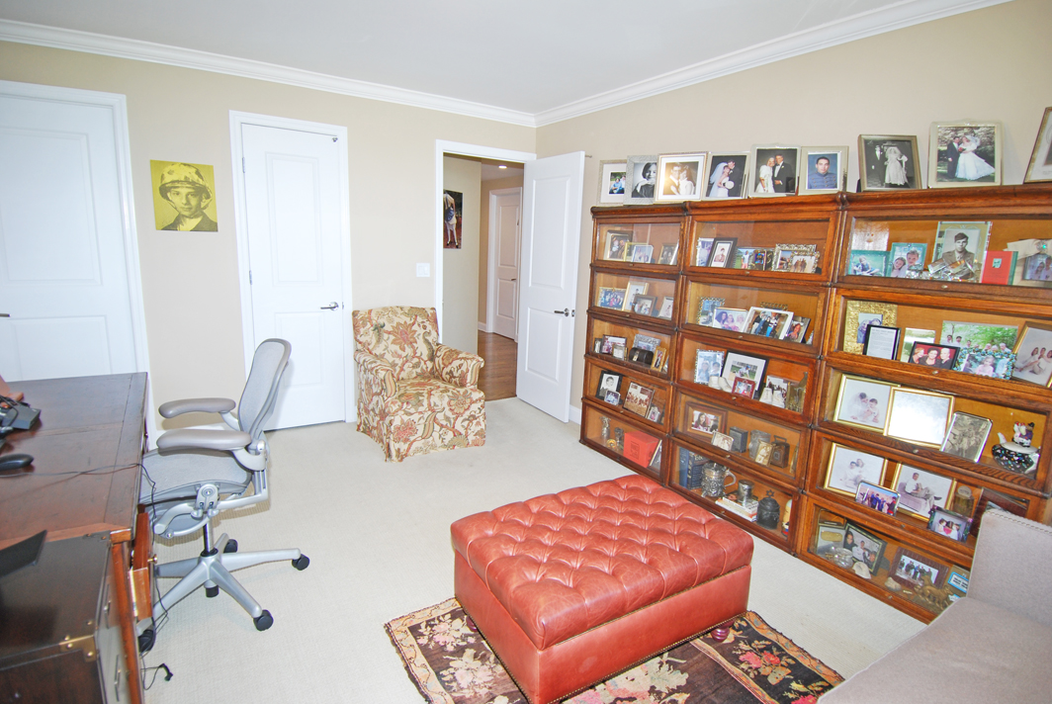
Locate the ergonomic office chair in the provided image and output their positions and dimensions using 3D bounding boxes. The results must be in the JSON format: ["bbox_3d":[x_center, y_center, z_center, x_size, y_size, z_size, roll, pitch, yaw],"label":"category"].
[{"bbox_3d":[-1.148,0.451,1.925,0.655,1.007,0.665,-5,14,-33],"label":"ergonomic office chair"}]

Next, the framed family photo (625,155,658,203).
[{"bbox_3d":[0.732,-1.038,3.210,0.247,0.314,0.030,5,-1,14],"label":"framed family photo"}]

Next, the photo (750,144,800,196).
[{"bbox_3d":[1.168,-0.842,2.481,0.211,0.253,0.030,6,0,17],"label":"photo"}]

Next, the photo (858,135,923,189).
[{"bbox_3d":[1.454,-0.743,2.110,0.224,0.257,0.035,4,-10,8],"label":"photo"}]

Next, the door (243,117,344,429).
[{"bbox_3d":[-1.610,-0.475,3.704,0.605,2.060,0.045,-5,14,-33],"label":"door"}]

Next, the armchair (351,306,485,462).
[{"bbox_3d":[-0.779,0.163,3.718,0.695,0.896,0.806,-5,14,-33],"label":"armchair"}]

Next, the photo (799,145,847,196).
[{"bbox_3d":[1.298,-0.783,2.304,0.192,0.223,0.030,5,-1,16],"label":"photo"}]

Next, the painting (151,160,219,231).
[{"bbox_3d":[-2.095,-0.952,3.242,0.340,0.414,0.025,-5,14,-33],"label":"painting"}]

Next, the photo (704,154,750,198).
[{"bbox_3d":[1.036,-0.898,2.718,0.214,0.261,0.030,7,-2,21],"label":"photo"}]

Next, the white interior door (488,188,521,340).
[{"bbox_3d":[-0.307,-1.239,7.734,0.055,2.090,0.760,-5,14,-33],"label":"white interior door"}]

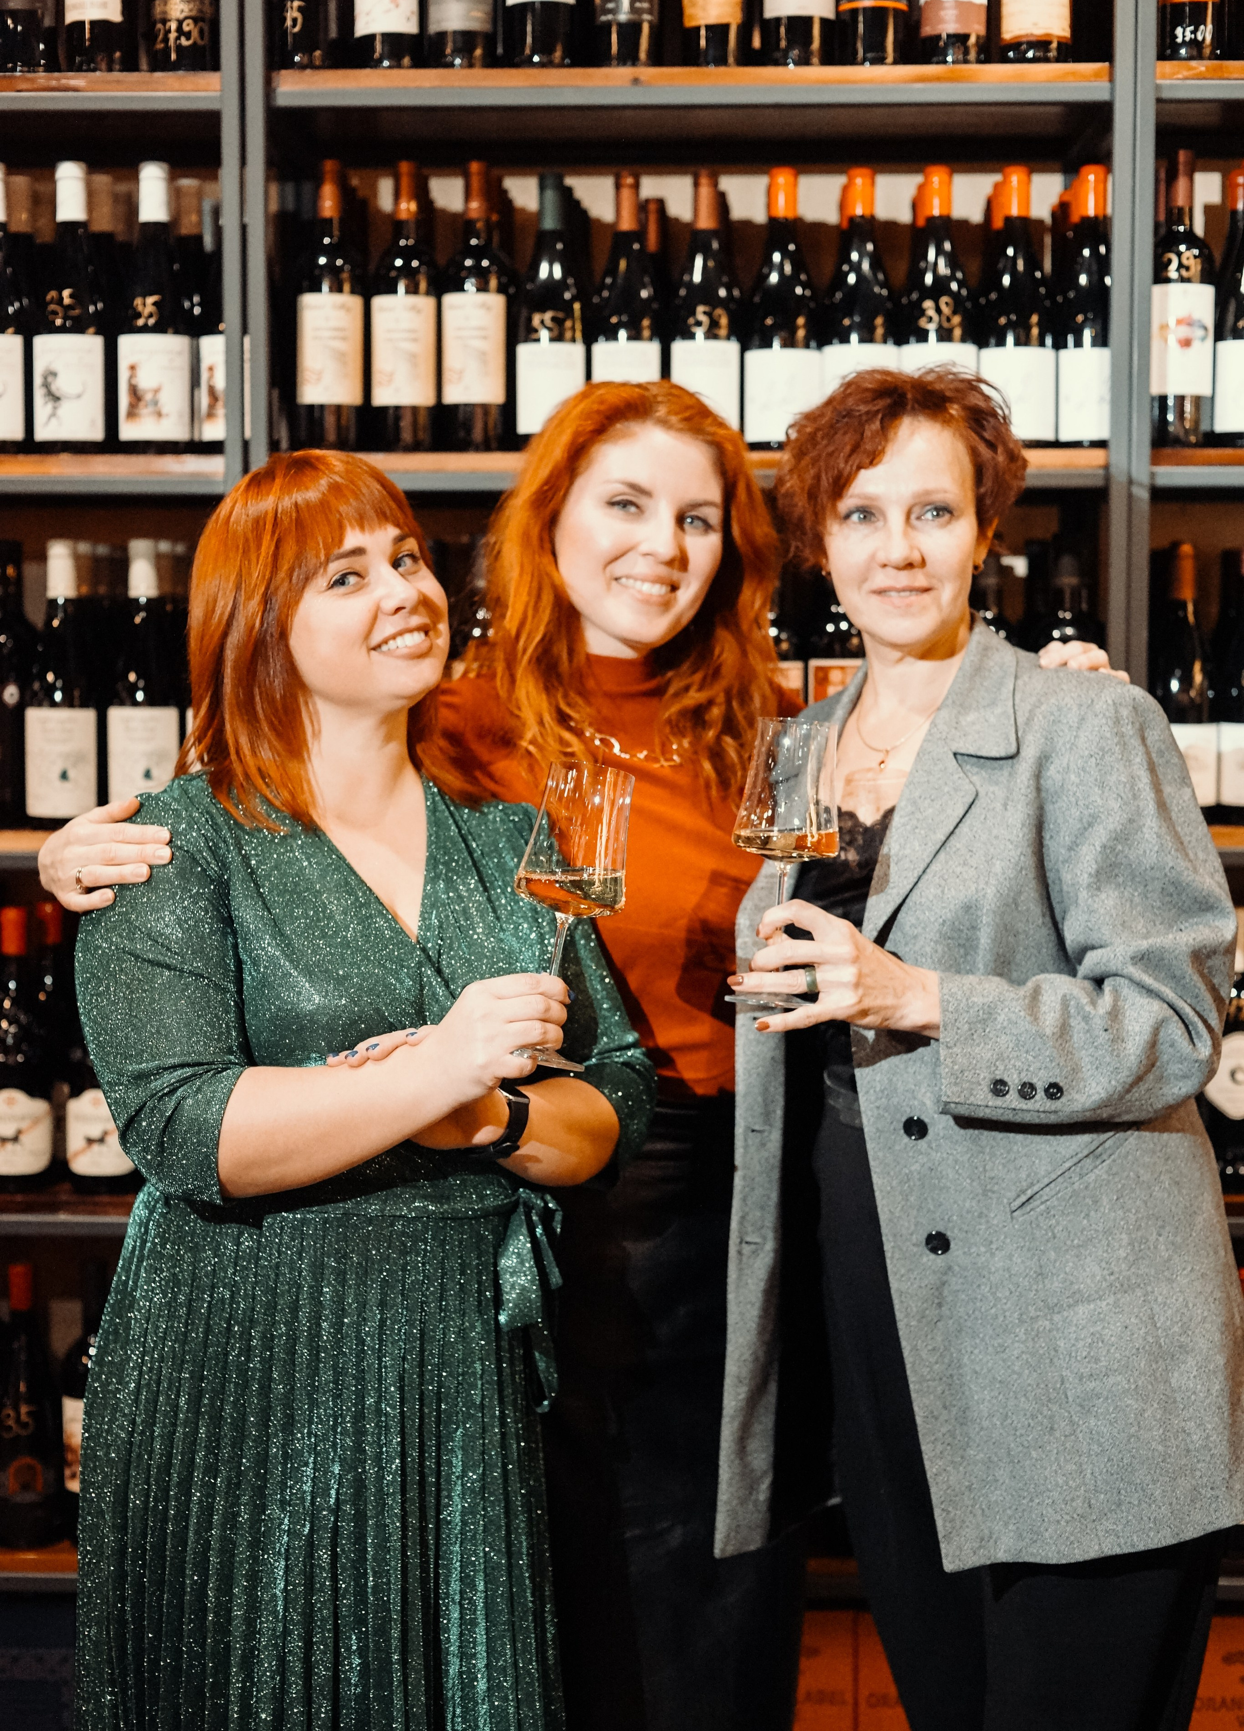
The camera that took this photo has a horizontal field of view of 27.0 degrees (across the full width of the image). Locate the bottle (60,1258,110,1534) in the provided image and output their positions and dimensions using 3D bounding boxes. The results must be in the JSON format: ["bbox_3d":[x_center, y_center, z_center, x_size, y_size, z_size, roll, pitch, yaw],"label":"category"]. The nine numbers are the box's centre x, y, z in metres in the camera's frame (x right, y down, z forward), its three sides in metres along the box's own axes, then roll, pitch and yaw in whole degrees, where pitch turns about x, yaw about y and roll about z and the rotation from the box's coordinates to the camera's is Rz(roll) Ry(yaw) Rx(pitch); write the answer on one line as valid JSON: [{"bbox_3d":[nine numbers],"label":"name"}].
[{"bbox_3d":[-0.569,0.578,2.806,0.076,0.303,0.076,0,4,2],"label":"bottle"}]

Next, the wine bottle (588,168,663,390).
[{"bbox_3d":[0.005,-0.580,2.735,0.079,0.293,0.079,0,4,1],"label":"wine bottle"}]

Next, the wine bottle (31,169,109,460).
[{"bbox_3d":[-0.577,-0.580,2.717,0.080,0.305,0.080,0,4,2],"label":"wine bottle"}]

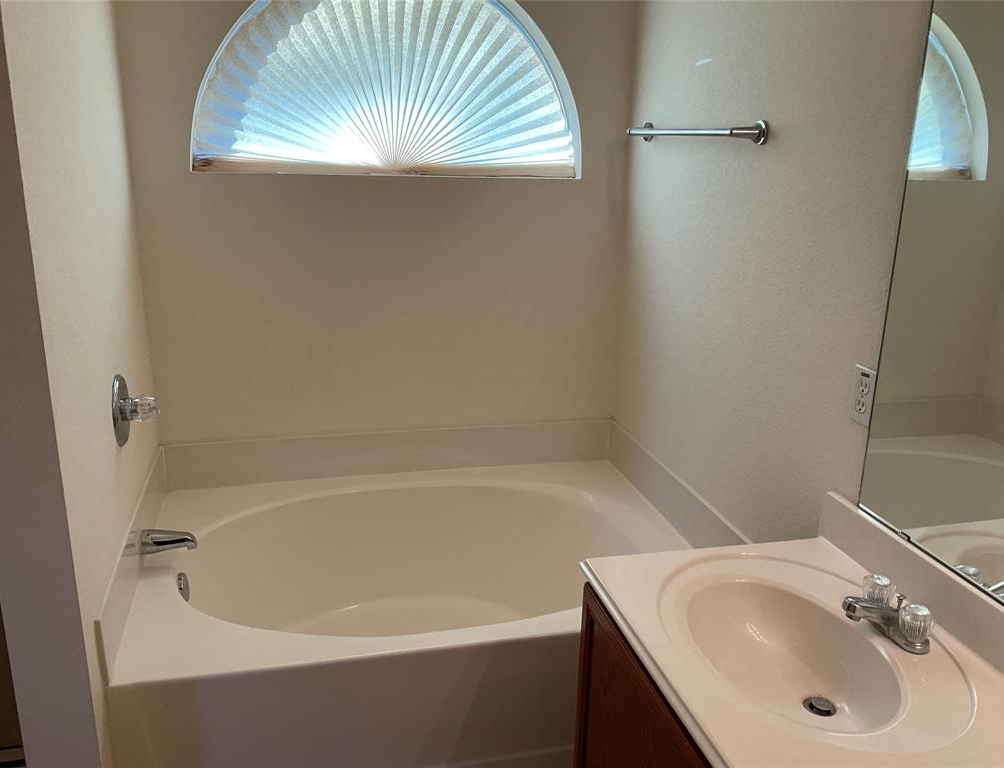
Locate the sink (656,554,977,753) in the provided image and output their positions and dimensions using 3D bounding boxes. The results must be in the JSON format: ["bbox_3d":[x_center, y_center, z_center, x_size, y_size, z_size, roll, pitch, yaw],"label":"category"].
[{"bbox_3d":[0.525,0.499,1.506,0.487,0.140,0.582,-3,17,-14],"label":"sink"}]

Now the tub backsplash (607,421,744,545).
[{"bbox_3d":[0.510,0.345,2.618,0.014,0.157,1.026,-3,17,-14],"label":"tub backsplash"}]

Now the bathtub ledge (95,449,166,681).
[{"bbox_3d":[-0.956,0.414,2.265,0.014,0.157,1.026,-3,17,-14],"label":"bathtub ledge"}]

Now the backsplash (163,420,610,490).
[{"bbox_3d":[-0.343,0.234,2.911,1.524,0.157,0.014,-3,17,-14],"label":"backsplash"}]

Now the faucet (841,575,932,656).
[{"bbox_3d":[0.655,0.397,1.487,0.143,0.080,0.157,-3,17,-14],"label":"faucet"}]

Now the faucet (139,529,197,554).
[{"bbox_3d":[-0.876,0.410,2.254,0.142,0.060,0.055,-3,17,-14],"label":"faucet"}]

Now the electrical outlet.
[{"bbox_3d":[0.717,0.024,1.707,0.007,0.113,0.070,-3,17,-14],"label":"electrical outlet"}]

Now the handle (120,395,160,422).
[{"bbox_3d":[-0.898,0.063,2.129,0.092,0.065,0.064,-3,17,-14],"label":"handle"}]

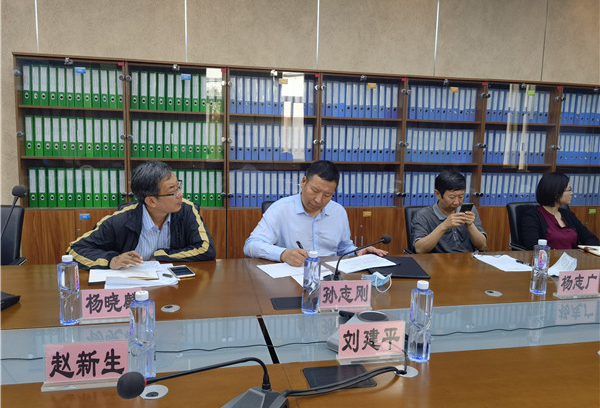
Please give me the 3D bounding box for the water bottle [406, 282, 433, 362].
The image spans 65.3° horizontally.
[{"bbox_3d":[0.356,0.343,1.379,0.064,0.233,0.064,0,7,-12],"label":"water bottle"}]

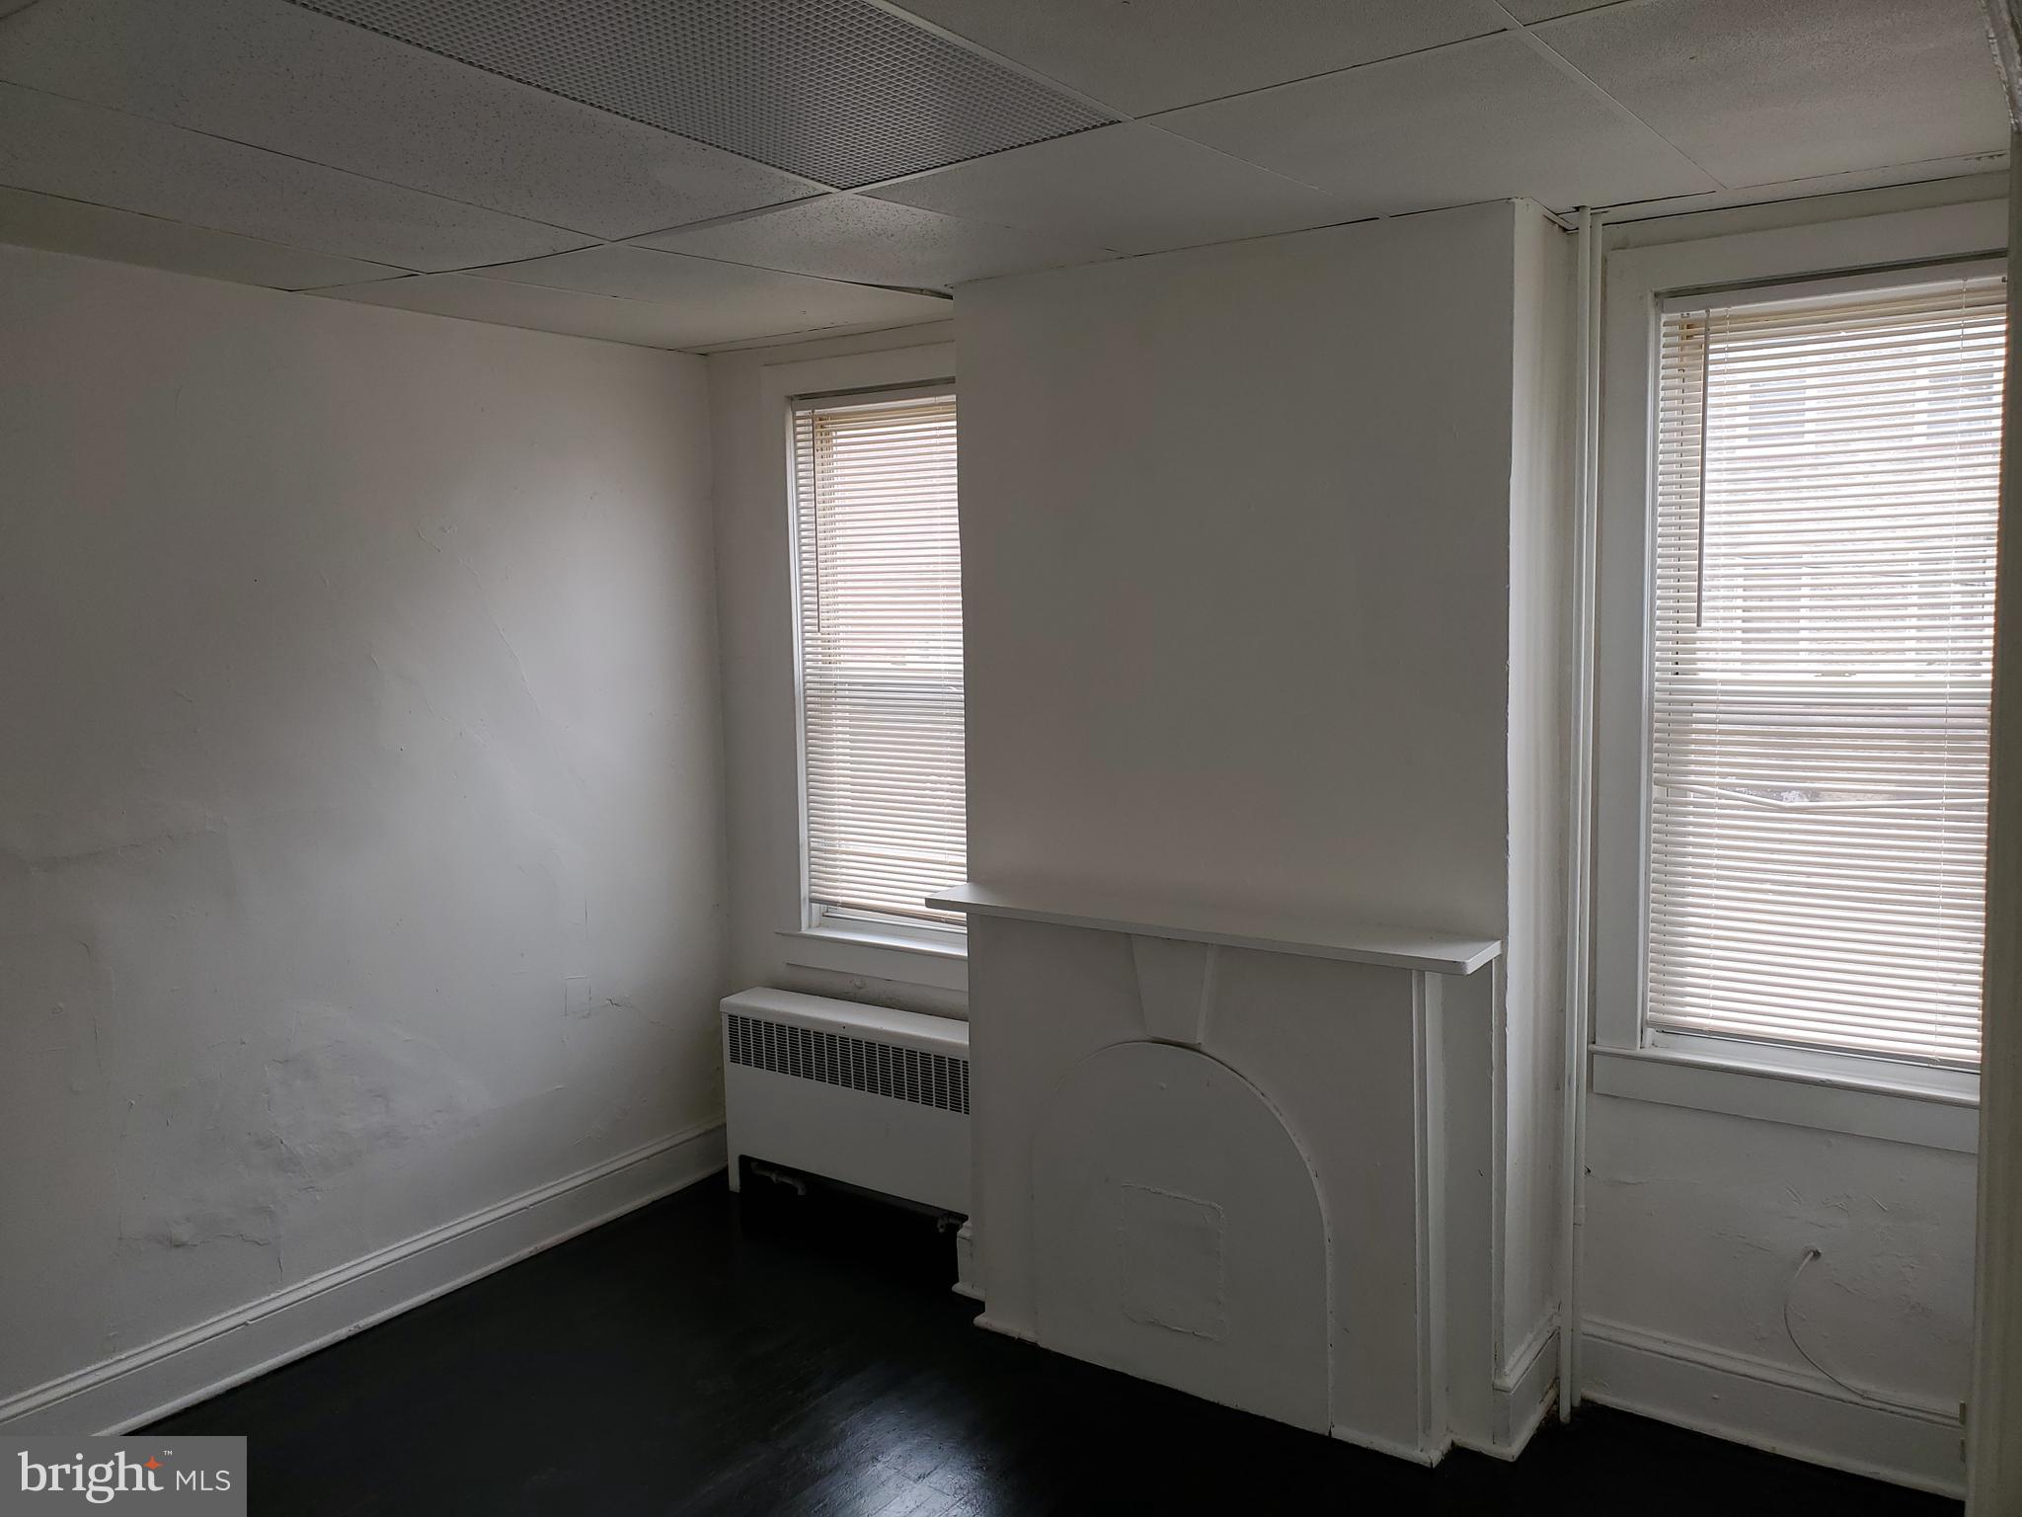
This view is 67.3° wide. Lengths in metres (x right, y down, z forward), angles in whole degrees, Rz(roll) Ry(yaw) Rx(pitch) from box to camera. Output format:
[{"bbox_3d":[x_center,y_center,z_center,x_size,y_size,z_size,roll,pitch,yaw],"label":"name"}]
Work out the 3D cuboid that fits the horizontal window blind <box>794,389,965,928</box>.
[{"bbox_3d":[-0.334,-0.261,4.368,0.680,1.570,0.100,3,7,35],"label":"horizontal window blind"}]

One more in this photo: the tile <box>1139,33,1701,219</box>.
[{"bbox_3d":[0.788,-1.063,2.659,0.610,0.020,1.130,3,7,38],"label":"tile"}]

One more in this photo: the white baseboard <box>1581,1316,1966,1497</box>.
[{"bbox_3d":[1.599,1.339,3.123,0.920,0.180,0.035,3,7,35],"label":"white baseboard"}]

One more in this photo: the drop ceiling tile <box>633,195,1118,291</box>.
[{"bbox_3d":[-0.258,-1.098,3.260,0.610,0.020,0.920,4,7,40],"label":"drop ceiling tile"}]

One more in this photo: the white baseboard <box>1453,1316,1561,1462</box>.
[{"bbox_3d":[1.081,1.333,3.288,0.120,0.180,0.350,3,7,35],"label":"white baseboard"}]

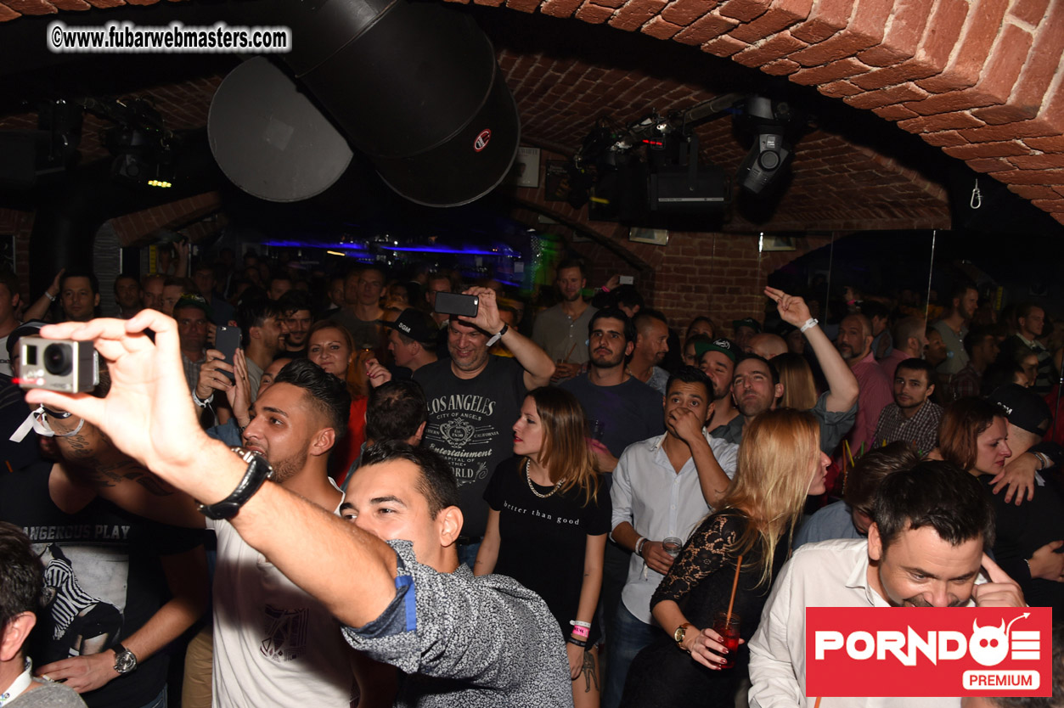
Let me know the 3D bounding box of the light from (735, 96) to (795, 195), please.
[{"bbox_3d":[0.960,-0.857,3.400,0.230,0.400,0.250,1,8,-13],"label":"light"}]

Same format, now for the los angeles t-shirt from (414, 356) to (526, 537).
[{"bbox_3d":[-0.253,0.343,3.080,0.490,0.690,0.300,3,7,7],"label":"los angeles t-shirt"}]

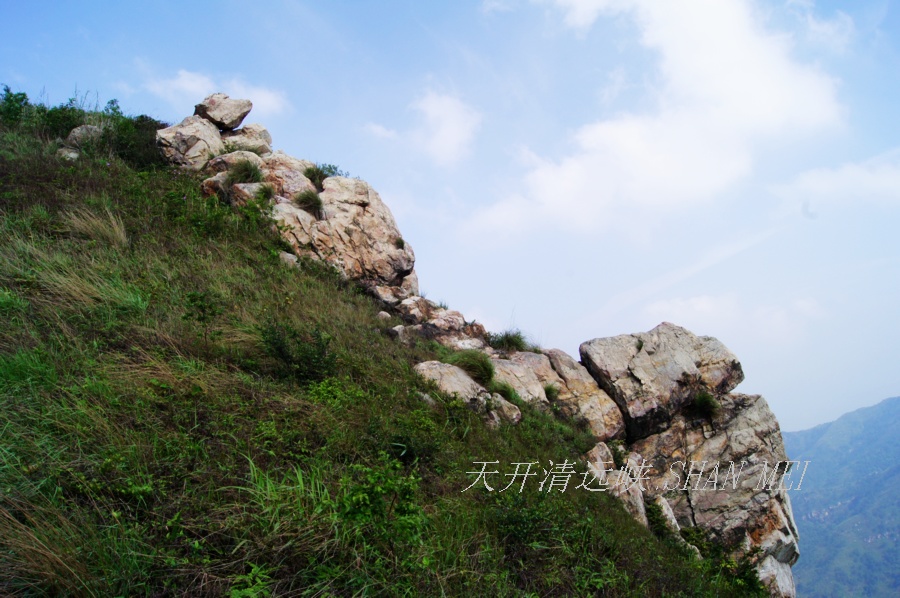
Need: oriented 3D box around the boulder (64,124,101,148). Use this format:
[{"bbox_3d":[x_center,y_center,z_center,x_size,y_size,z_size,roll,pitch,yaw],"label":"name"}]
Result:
[{"bbox_3d":[-10.055,-4.458,18.500,1.022,0.639,0.850,0,-8,0],"label":"boulder"}]

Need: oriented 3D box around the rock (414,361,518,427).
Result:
[{"bbox_3d":[0.253,1.525,11.000,1.695,1.013,1.300,0,-8,0],"label":"rock"}]

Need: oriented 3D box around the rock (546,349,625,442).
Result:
[{"bbox_3d":[2.371,1.689,11.800,1.338,1.596,1.400,0,-8,0],"label":"rock"}]

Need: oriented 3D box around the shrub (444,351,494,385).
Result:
[{"bbox_3d":[0.318,1.196,11.600,0.809,0.601,0.720,0,-8,0],"label":"shrub"}]

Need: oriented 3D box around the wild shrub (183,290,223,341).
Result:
[{"bbox_3d":[-2.753,0.184,7.500,0.436,0.539,0.430,0,-8,0],"label":"wild shrub"}]

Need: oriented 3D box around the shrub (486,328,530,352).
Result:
[{"bbox_3d":[1.128,0.800,13.000,0.831,0.449,0.750,0,-8,0],"label":"shrub"}]

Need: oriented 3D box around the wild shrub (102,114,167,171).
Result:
[{"bbox_3d":[-8.656,-4.349,18.500,1.828,1.490,1.500,0,-8,0],"label":"wild shrub"}]

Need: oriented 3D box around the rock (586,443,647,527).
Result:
[{"bbox_3d":[2.321,2.586,9.400,0.795,1.112,0.750,0,-5,0],"label":"rock"}]

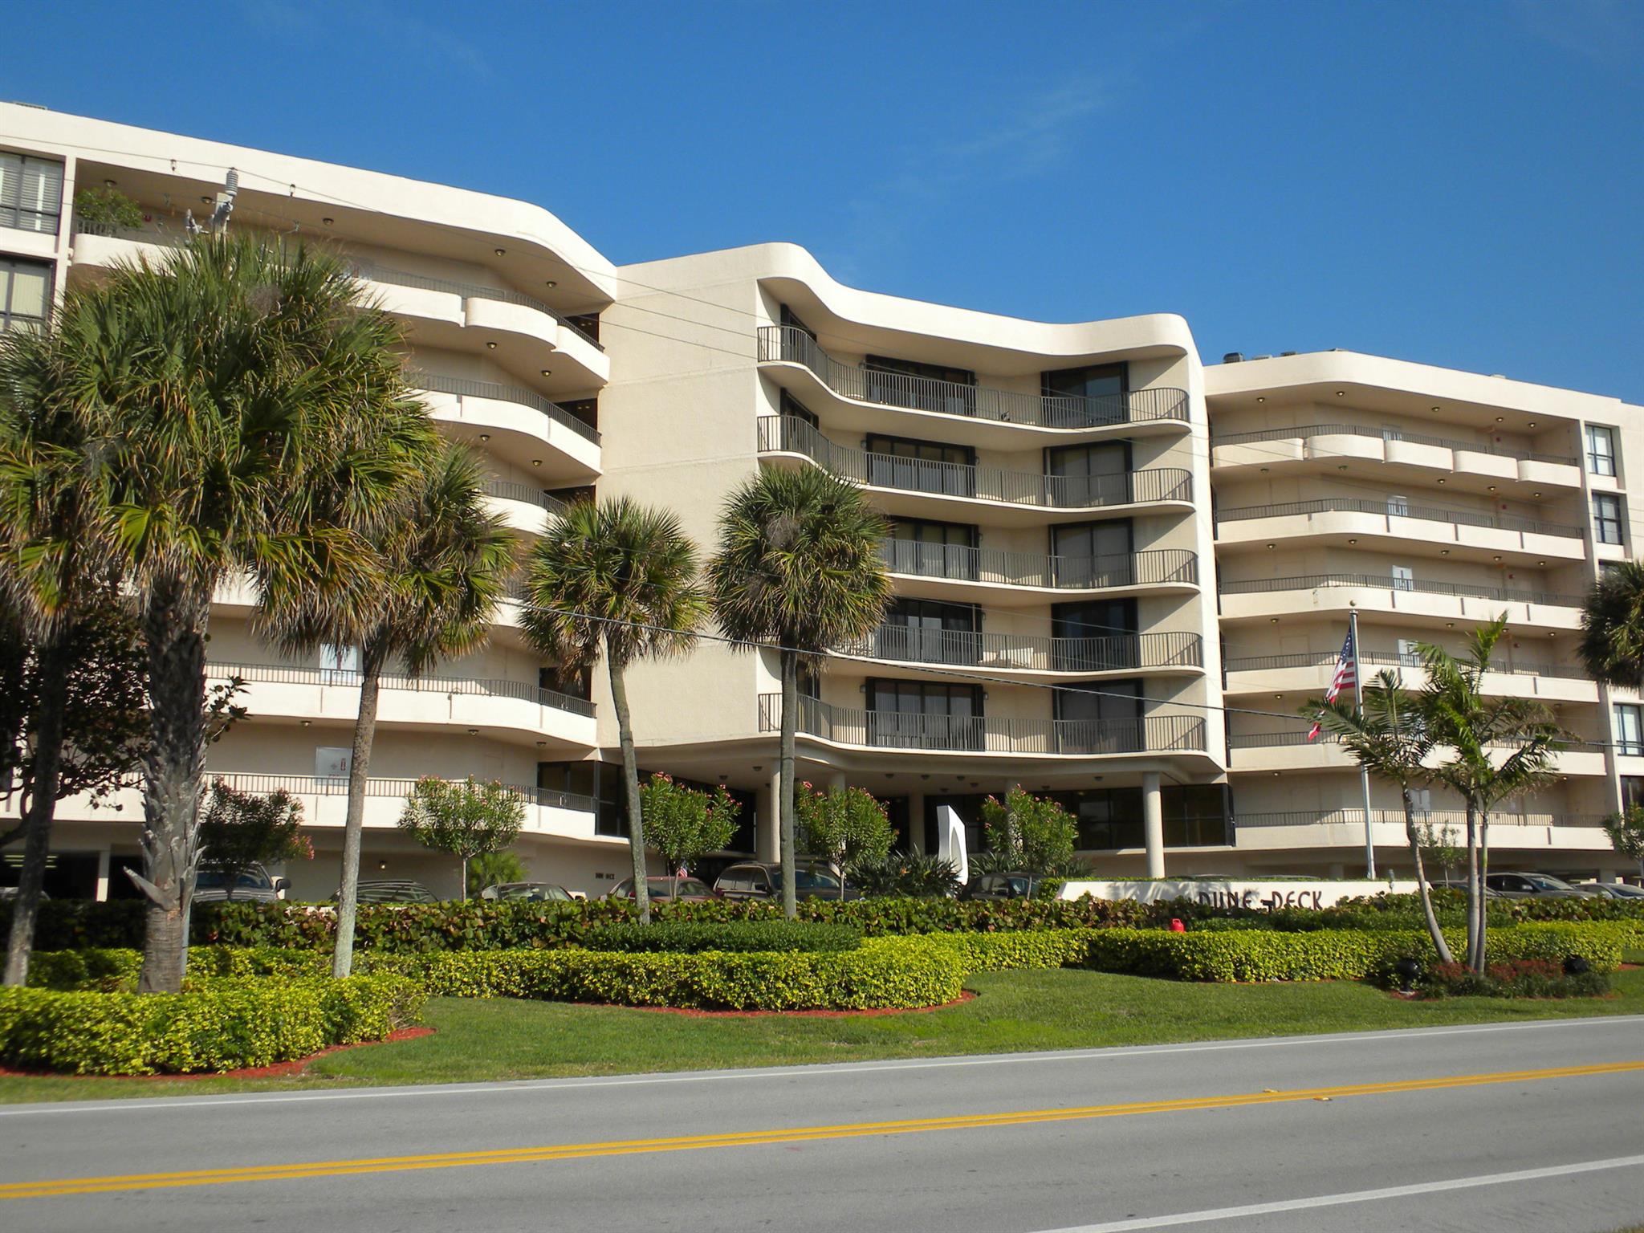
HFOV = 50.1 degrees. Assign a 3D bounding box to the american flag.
[{"bbox_3d":[12.007,1.586,41.329,1.150,2.600,0.500,-2,-10,6],"label":"american flag"}]

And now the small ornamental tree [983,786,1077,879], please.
[{"bbox_3d":[4.119,4.952,34.542,1.850,3.155,1.850,4,-11,-27],"label":"small ornamental tree"}]

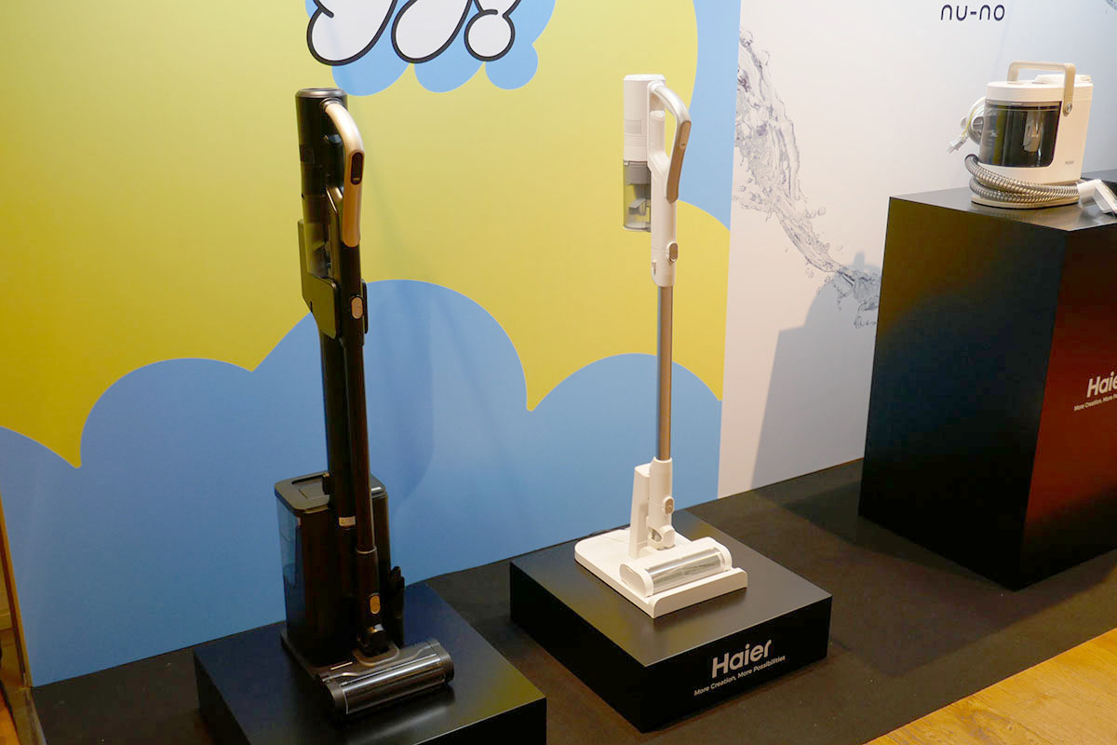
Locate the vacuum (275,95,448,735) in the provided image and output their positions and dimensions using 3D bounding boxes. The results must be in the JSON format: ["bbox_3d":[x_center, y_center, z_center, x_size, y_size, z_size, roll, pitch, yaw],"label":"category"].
[{"bbox_3d":[-0.381,0.049,1.975,0.238,1.067,0.337,-11,21,-30],"label":"vacuum"}]

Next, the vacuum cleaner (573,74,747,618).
[{"bbox_3d":[0.210,-0.067,2.324,0.248,1.070,0.345,-11,21,-30],"label":"vacuum cleaner"}]

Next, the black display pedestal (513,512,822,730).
[{"bbox_3d":[0.239,0.523,2.479,0.500,0.149,0.500,-11,22,-31],"label":"black display pedestal"}]

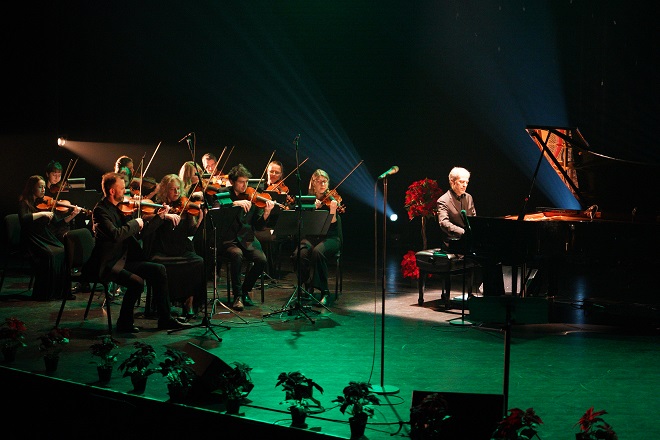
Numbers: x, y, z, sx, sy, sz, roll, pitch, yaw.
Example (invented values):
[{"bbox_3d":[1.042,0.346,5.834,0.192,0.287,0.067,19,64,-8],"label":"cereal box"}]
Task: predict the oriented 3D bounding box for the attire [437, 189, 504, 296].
[{"bbox_3d":[1.338,0.227,12.400,0.700,1.050,0.520,4,8,28],"label":"attire"}]

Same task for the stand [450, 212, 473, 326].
[{"bbox_3d":[1.225,0.433,11.715,0.250,1.050,0.250,0,7,0],"label":"stand"}]

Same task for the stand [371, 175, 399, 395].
[{"bbox_3d":[0.392,0.455,9.303,0.250,1.600,0.250,0,7,0],"label":"stand"}]

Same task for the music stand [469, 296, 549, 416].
[{"bbox_3d":[1.132,0.932,8.285,0.510,0.910,0.450,0,7,2],"label":"music stand"}]

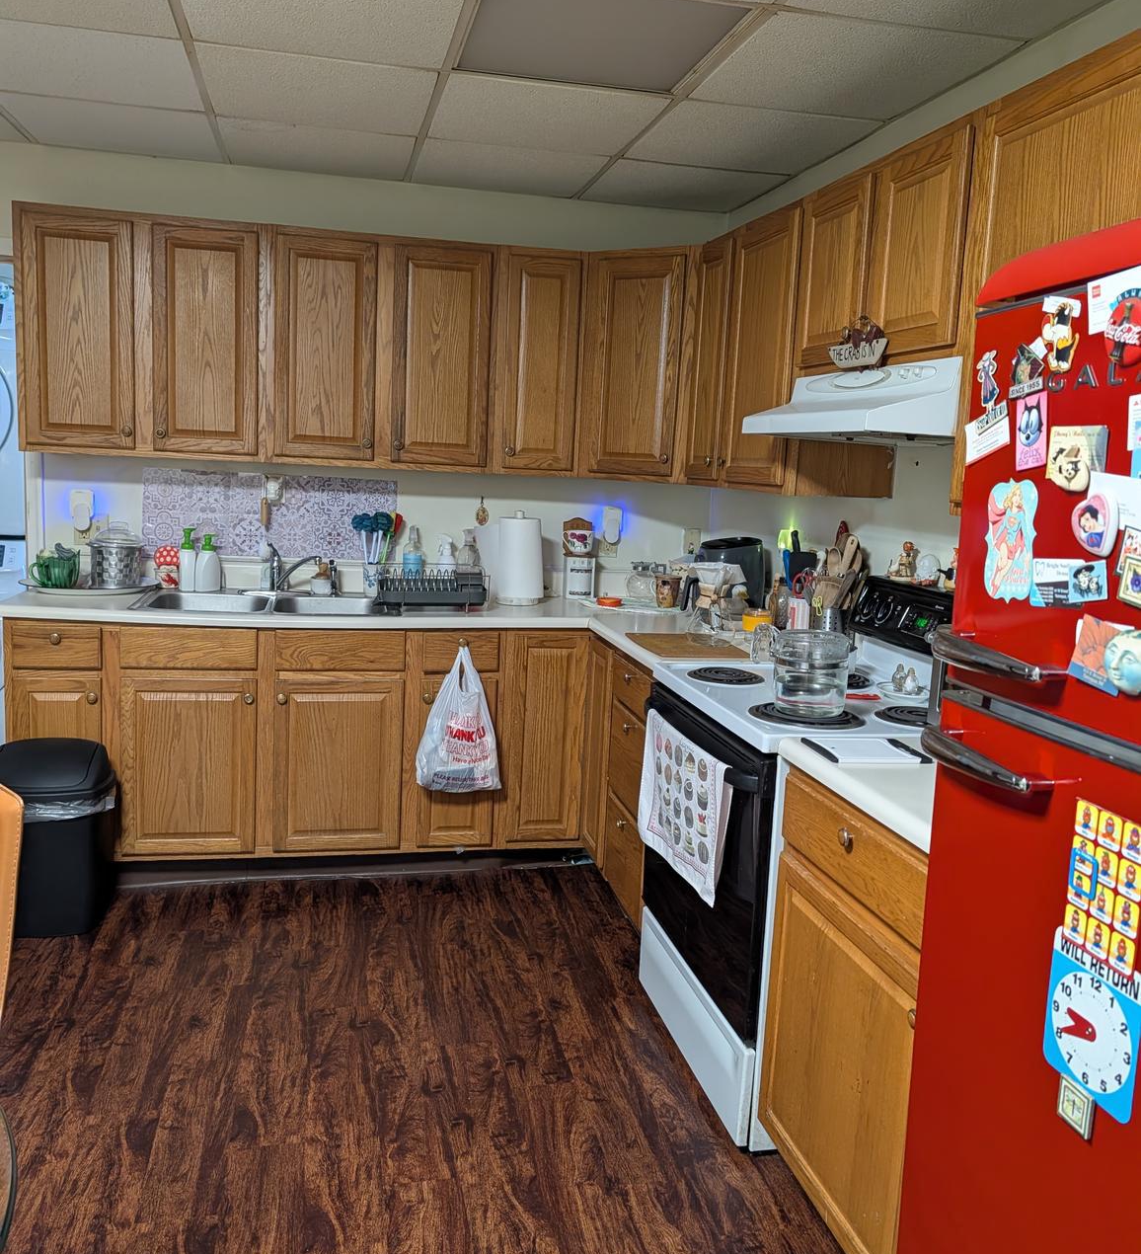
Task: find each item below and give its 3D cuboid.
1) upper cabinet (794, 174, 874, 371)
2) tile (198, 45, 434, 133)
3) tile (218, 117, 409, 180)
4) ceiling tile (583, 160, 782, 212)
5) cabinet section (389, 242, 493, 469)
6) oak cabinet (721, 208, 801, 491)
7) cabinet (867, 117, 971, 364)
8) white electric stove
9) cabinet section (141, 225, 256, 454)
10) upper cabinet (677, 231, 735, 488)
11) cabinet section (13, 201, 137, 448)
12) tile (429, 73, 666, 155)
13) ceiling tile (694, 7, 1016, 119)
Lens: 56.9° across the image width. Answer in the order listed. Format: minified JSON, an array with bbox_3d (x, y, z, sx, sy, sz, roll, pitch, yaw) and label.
[{"bbox_3d":[0.791,-0.844,2.593,0.310,0.416,0.355,0,10,-13],"label":"upper cabinet"},{"bbox_3d":[-0.679,-1.453,2.861,0.601,0.022,0.599,0,10,-13],"label":"tile"},{"bbox_3d":[-0.831,-1.583,3.496,0.602,0.018,0.580,0,10,-13],"label":"tile"},{"bbox_3d":[0.390,-1.575,3.763,0.590,0.018,0.580,0,10,-13],"label":"ceiling tile"},{"bbox_3d":[-0.474,-0.935,3.715,0.342,0.739,0.320,0,10,-13],"label":"cabinet section"},{"bbox_3d":[0.678,-0.763,2.979,0.335,0.750,0.450,0,10,-13],"label":"oak cabinet"},{"bbox_3d":[0.874,-0.783,2.245,0.310,0.416,0.370,0,10,-13],"label":"cabinet"},{"bbox_3d":[0.604,0.494,2.636,0.665,1.179,0.770,0,10,-13],"label":"white electric stove"},{"bbox_3d":[-1.241,-0.959,3.602,0.355,0.747,0.325,0,10,-13],"label":"cabinet section"},{"bbox_3d":[0.586,-0.834,3.367,0.335,0.750,0.390,0,10,-13],"label":"upper cabinet"},{"bbox_3d":[-1.607,-0.961,3.515,0.352,0.755,0.325,0,10,-13],"label":"cabinet section"},{"bbox_3d":[-0.081,-1.451,2.988,0.605,0.020,0.600,0,10,-13],"label":"tile"},{"bbox_3d":[0.647,-1.343,2.545,0.593,0.020,0.600,0,10,-13],"label":"ceiling tile"}]

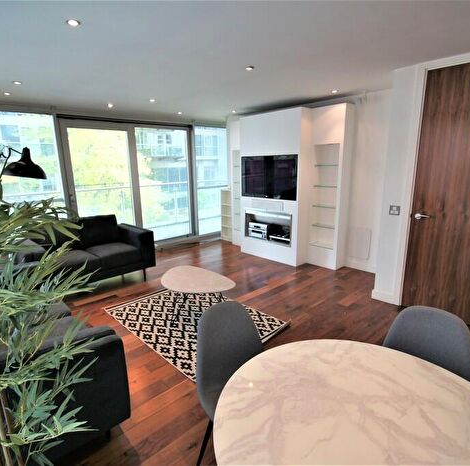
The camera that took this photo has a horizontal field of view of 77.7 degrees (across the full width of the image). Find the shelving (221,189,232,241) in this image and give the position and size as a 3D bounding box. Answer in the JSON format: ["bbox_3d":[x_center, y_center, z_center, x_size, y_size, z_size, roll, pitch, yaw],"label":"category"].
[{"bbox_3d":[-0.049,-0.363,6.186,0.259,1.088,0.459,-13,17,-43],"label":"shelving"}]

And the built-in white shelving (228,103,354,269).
[{"bbox_3d":[0.698,-0.733,4.883,0.503,2.331,2.275,-13,17,-43],"label":"built-in white shelving"}]

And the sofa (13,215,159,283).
[{"bbox_3d":[-1.958,0.265,3.880,1.436,0.881,0.940,-13,17,-43],"label":"sofa"}]

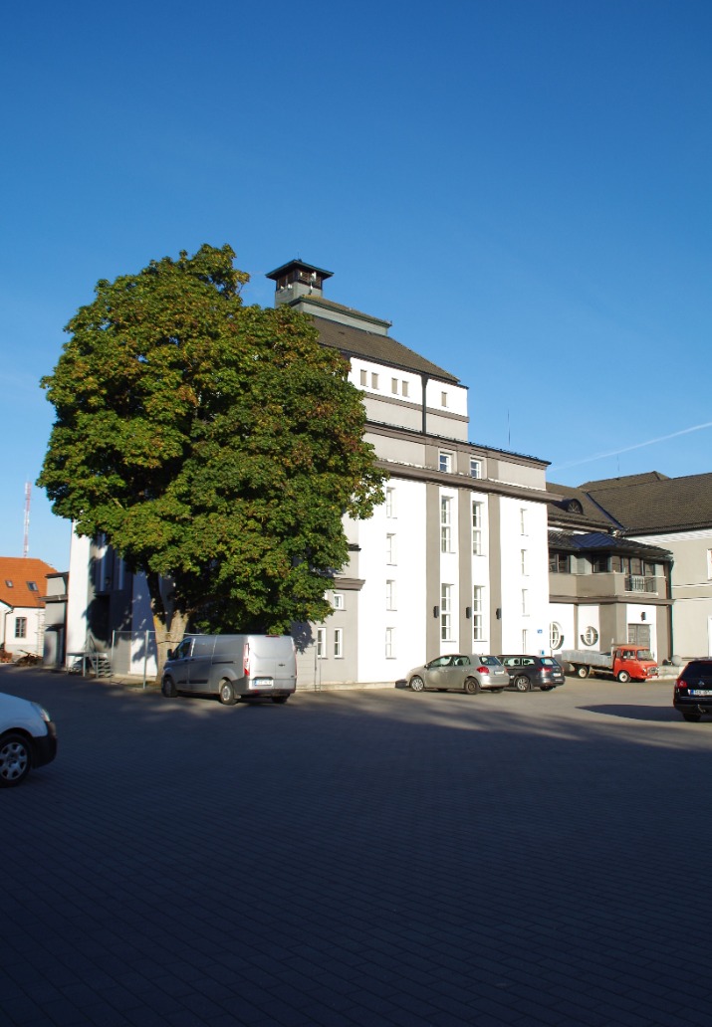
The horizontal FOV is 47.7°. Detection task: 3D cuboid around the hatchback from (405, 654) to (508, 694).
[{"bbox_3d":[3.936,6.241,31.521,4.220,1.500,1.770,-8,-13,44],"label":"hatchback"}]

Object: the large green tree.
[{"bbox_3d":[-5.572,-2.123,31.301,13.400,17.700,12.300,1,-9,0],"label":"large green tree"}]

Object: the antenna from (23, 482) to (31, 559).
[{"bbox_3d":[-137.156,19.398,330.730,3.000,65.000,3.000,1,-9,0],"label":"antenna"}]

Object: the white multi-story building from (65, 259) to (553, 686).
[{"bbox_3d":[-3.533,-2.780,45.576,16.900,23.500,23.000,8,-11,-38],"label":"white multi-story building"}]

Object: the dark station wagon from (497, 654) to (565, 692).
[{"bbox_3d":[6.660,6.729,34.386,1.820,1.500,4.700,8,-12,-40],"label":"dark station wagon"}]

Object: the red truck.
[{"bbox_3d":[13.098,7.699,41.333,1.860,1.920,4.650,8,-12,-40],"label":"red truck"}]

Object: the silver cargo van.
[{"bbox_3d":[-4.197,4.924,25.536,2.030,2.020,5.300,9,-12,-41],"label":"silver cargo van"}]

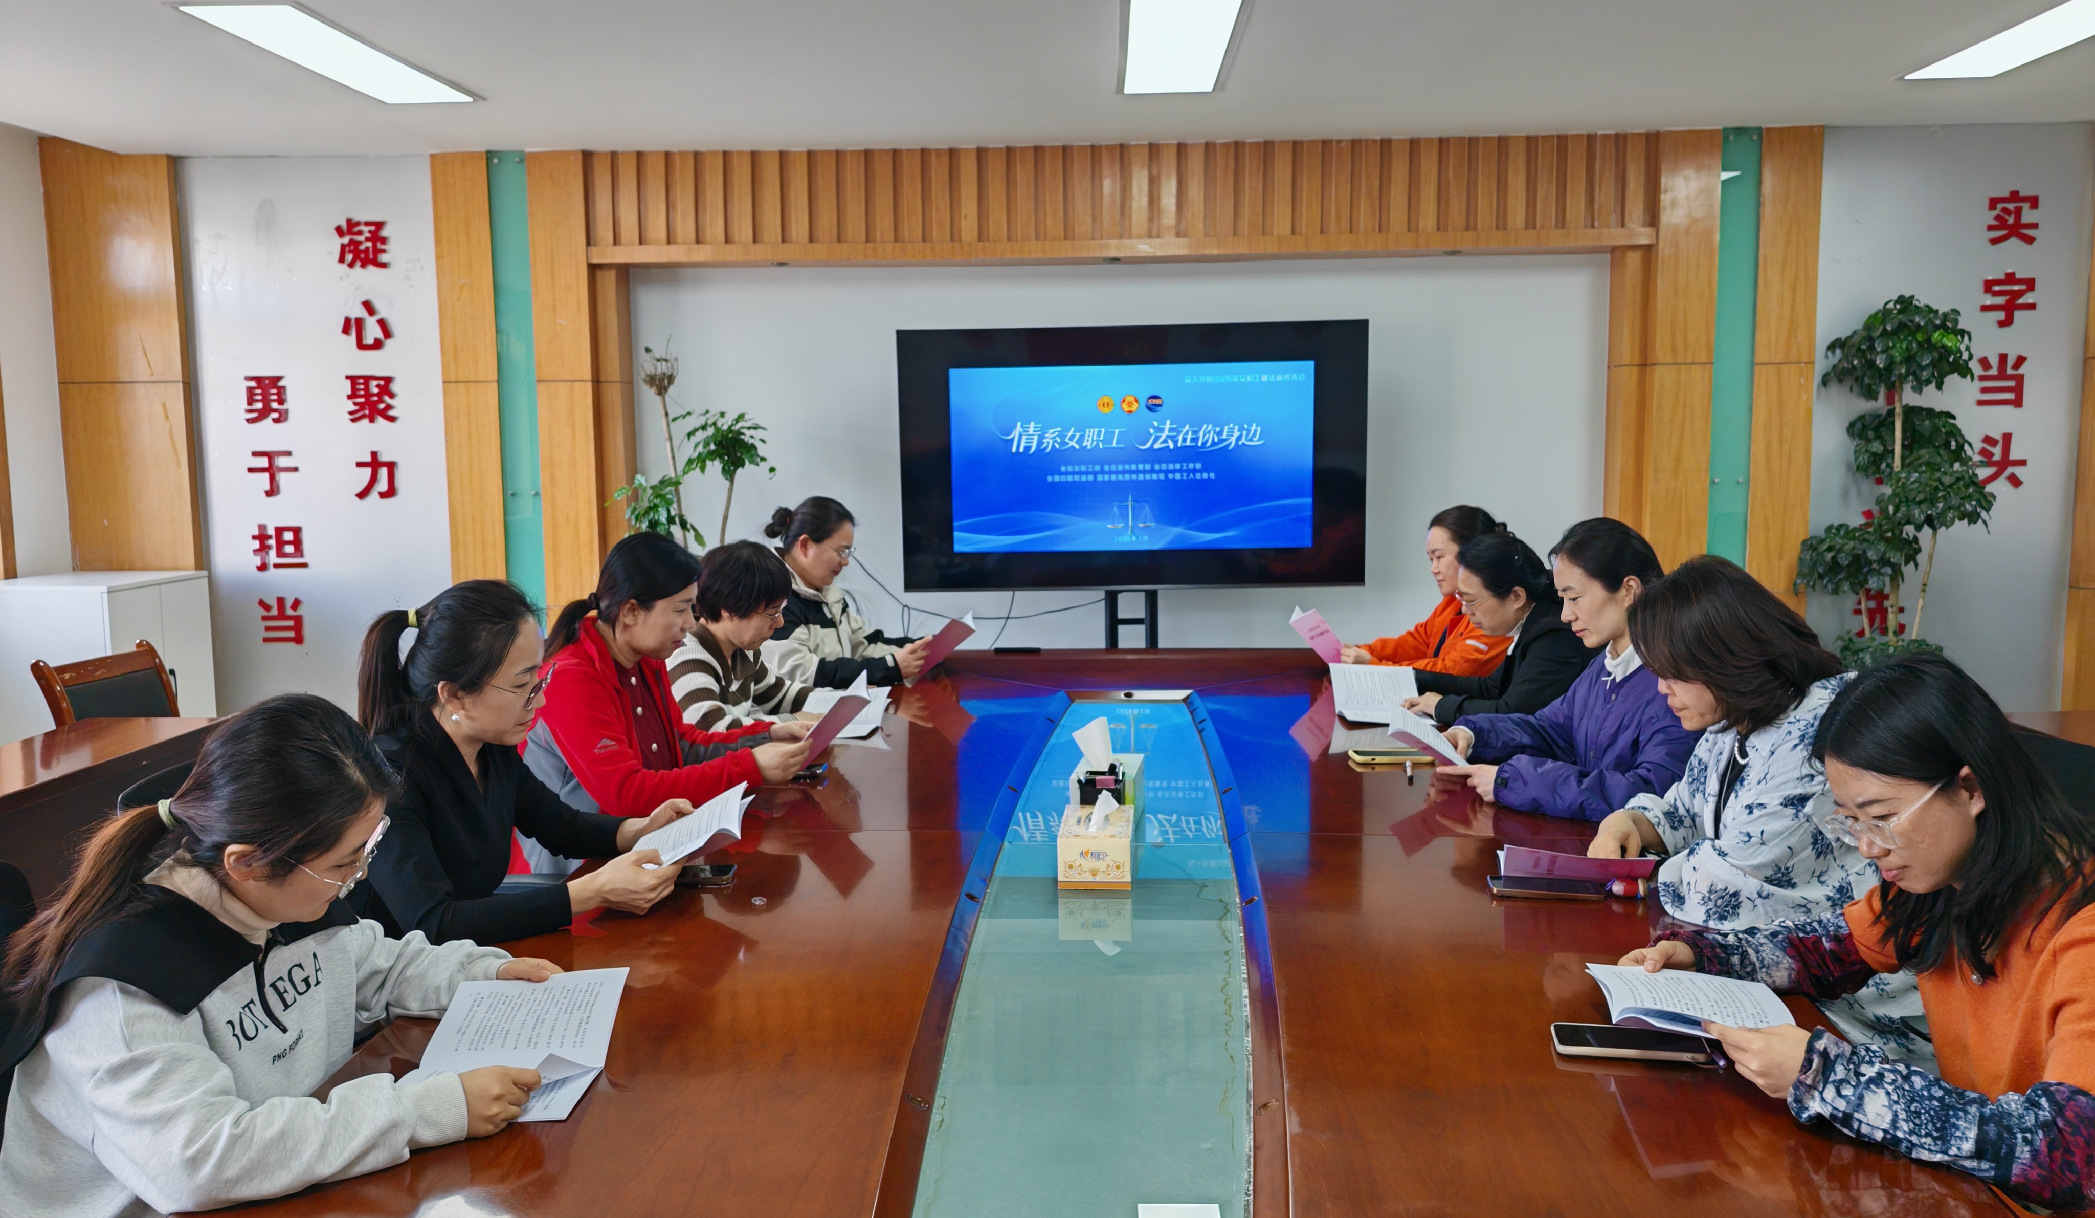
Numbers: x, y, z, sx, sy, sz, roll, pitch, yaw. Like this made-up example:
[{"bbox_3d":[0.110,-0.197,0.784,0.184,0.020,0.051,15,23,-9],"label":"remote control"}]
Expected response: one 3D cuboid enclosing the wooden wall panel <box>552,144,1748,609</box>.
[{"bbox_3d":[0.270,-0.472,6.049,4.420,2.500,0.260,0,6,2],"label":"wooden wall panel"}]

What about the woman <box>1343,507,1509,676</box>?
[{"bbox_3d":[1.167,0.309,4.653,0.620,1.270,0.480,-2,6,-9],"label":"woman"}]

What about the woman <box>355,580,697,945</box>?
[{"bbox_3d":[-0.777,0.564,2.375,0.600,1.235,0.480,0,6,8],"label":"woman"}]

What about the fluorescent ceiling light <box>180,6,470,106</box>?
[{"bbox_3d":[-1.989,-1.562,4.455,0.285,0.050,1.170,0,6,2],"label":"fluorescent ceiling light"}]

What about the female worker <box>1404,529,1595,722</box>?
[{"bbox_3d":[1.044,0.411,3.731,0.600,1.200,0.500,-1,6,-1],"label":"female worker"}]

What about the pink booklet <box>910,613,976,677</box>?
[{"bbox_3d":[-0.299,0.113,4.398,0.210,0.060,0.250,-38,-2,-5],"label":"pink booklet"}]

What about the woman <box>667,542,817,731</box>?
[{"bbox_3d":[-0.742,0.433,3.759,0.570,1.195,0.480,0,6,5],"label":"woman"}]

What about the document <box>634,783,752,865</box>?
[{"bbox_3d":[-0.549,0.340,2.504,0.205,0.040,0.155,-28,32,3],"label":"document"}]

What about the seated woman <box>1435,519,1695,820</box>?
[{"bbox_3d":[1.004,0.470,2.914,0.620,1.260,0.500,-2,6,-10],"label":"seated woman"}]

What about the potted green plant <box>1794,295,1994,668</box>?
[{"bbox_3d":[3.021,-0.160,5.610,0.630,1.880,0.620,0,6,2],"label":"potted green plant"}]

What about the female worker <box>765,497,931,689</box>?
[{"bbox_3d":[-0.617,0.328,4.589,0.620,1.290,0.480,1,6,12],"label":"female worker"}]

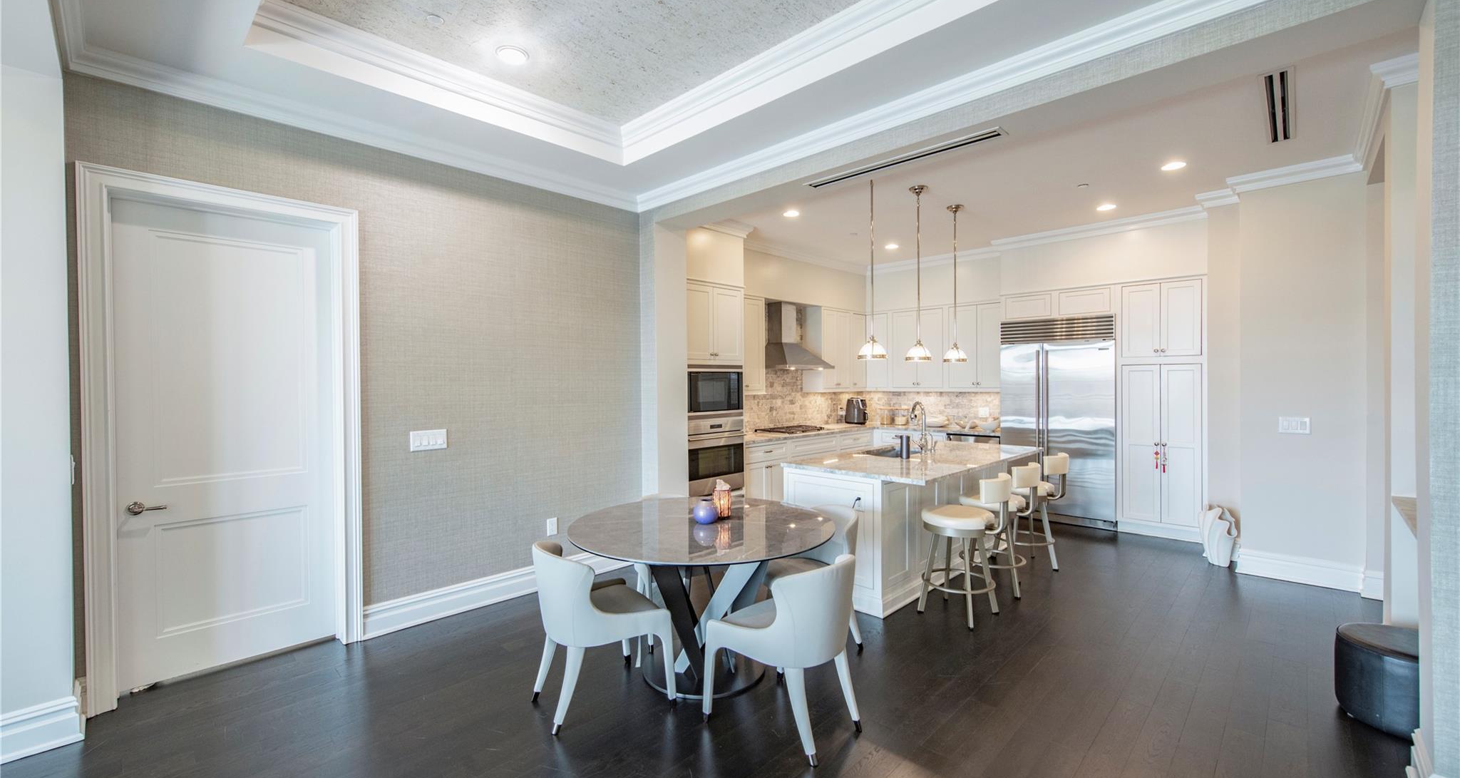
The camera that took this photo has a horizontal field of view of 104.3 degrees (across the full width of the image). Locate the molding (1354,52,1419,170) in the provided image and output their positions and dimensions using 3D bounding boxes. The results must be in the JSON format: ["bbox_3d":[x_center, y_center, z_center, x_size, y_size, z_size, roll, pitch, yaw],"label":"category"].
[{"bbox_3d":[3.804,-1.559,3.331,0.160,0.110,1.660,1,1,44],"label":"molding"}]

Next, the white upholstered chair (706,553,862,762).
[{"bbox_3d":[0.257,1.088,2.494,0.560,0.760,0.575,-1,1,-44],"label":"white upholstered chair"}]

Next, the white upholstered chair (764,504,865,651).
[{"bbox_3d":[0.466,1.067,3.253,0.590,0.787,0.560,-1,1,-14],"label":"white upholstered chair"}]

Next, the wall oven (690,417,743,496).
[{"bbox_3d":[-0.317,0.640,5.618,0.610,0.725,0.760,0,1,44],"label":"wall oven"}]

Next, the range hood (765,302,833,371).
[{"bbox_3d":[0.738,-0.623,6.785,0.610,0.800,0.920,0,1,44],"label":"range hood"}]

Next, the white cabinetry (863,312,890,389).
[{"bbox_3d":[2.145,-0.507,7.919,0.360,1.040,0.350,0,1,44],"label":"white cabinetry"}]

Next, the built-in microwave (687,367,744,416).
[{"bbox_3d":[-0.303,0.025,5.606,0.480,0.450,0.755,0,1,44],"label":"built-in microwave"}]

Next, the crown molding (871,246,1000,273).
[{"bbox_3d":[2.551,-1.612,7.198,1.880,0.110,0.110,1,1,44],"label":"crown molding"}]

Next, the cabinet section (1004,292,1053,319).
[{"bbox_3d":[3.425,-0.894,6.353,0.486,0.253,0.560,0,1,43],"label":"cabinet section"}]

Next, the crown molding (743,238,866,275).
[{"bbox_3d":[0.971,-1.585,6.882,0.085,0.105,2.720,0,1,44],"label":"crown molding"}]

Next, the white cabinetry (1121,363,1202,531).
[{"bbox_3d":[4.291,0.515,5.607,0.640,1.510,0.620,0,1,44],"label":"white cabinetry"}]

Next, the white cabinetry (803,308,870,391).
[{"bbox_3d":[1.430,-0.498,7.665,0.320,1.080,1.070,1,1,44],"label":"white cabinetry"}]

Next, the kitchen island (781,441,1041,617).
[{"bbox_3d":[1.513,0.979,4.473,1.120,0.915,2.200,0,1,44],"label":"kitchen island"}]

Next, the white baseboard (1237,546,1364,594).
[{"bbox_3d":[4.170,1.337,4.185,0.650,0.180,0.020,0,1,44],"label":"white baseboard"}]

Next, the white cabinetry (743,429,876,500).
[{"bbox_3d":[0.845,0.964,6.830,0.630,0.860,2.500,1,1,44],"label":"white cabinetry"}]

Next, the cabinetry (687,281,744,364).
[{"bbox_3d":[-0.364,-0.630,5.652,0.600,0.760,0.830,0,1,44],"label":"cabinetry"}]

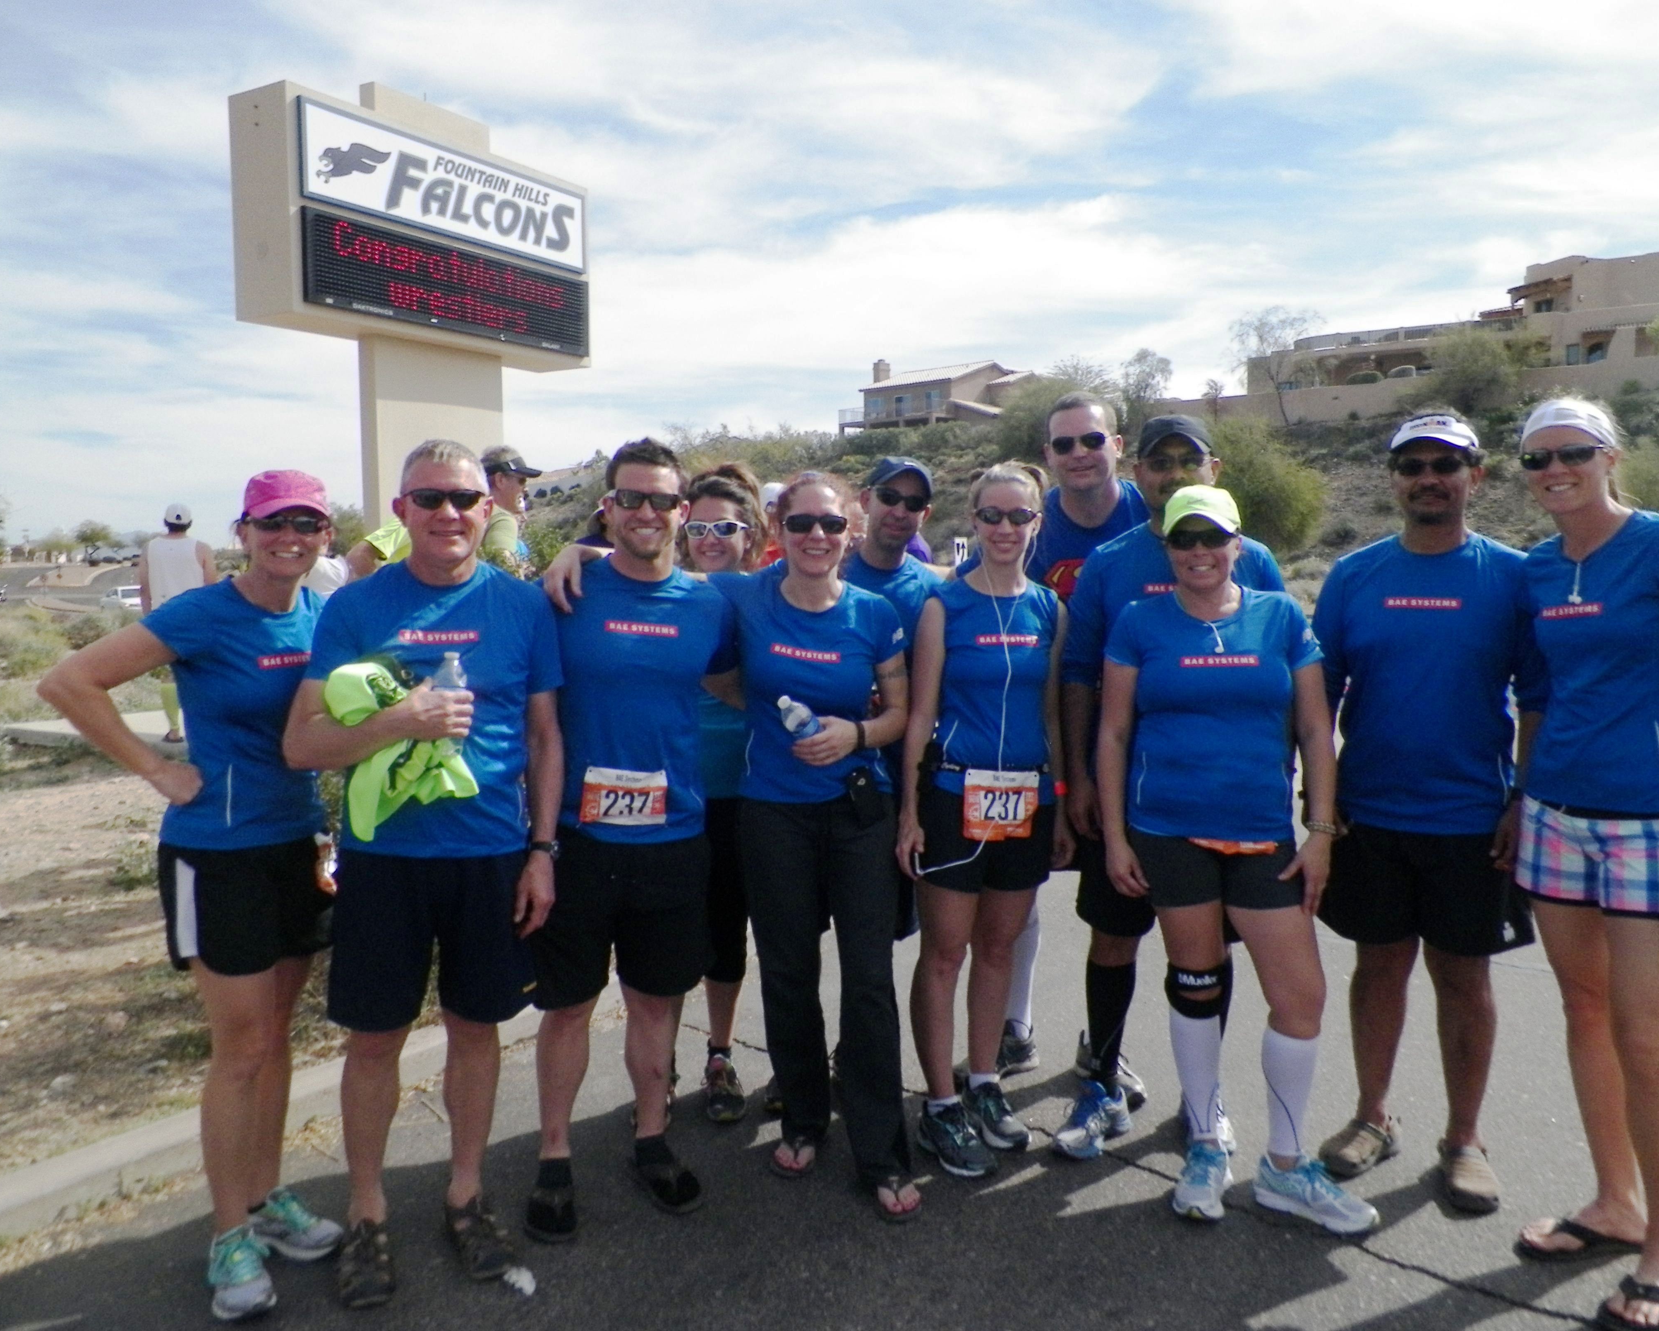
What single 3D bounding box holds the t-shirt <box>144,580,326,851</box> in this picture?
[{"bbox_3d":[-1.181,0.100,2.590,0.290,0.550,0.450,4,7,42],"label":"t-shirt"}]

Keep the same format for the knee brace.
[{"bbox_3d":[0.838,0.742,2.930,0.130,0.105,0.130,1,5,16],"label":"knee brace"}]

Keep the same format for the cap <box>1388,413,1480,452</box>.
[{"bbox_3d":[1.335,-0.516,2.830,0.180,0.085,0.250,6,10,31],"label":"cap"}]

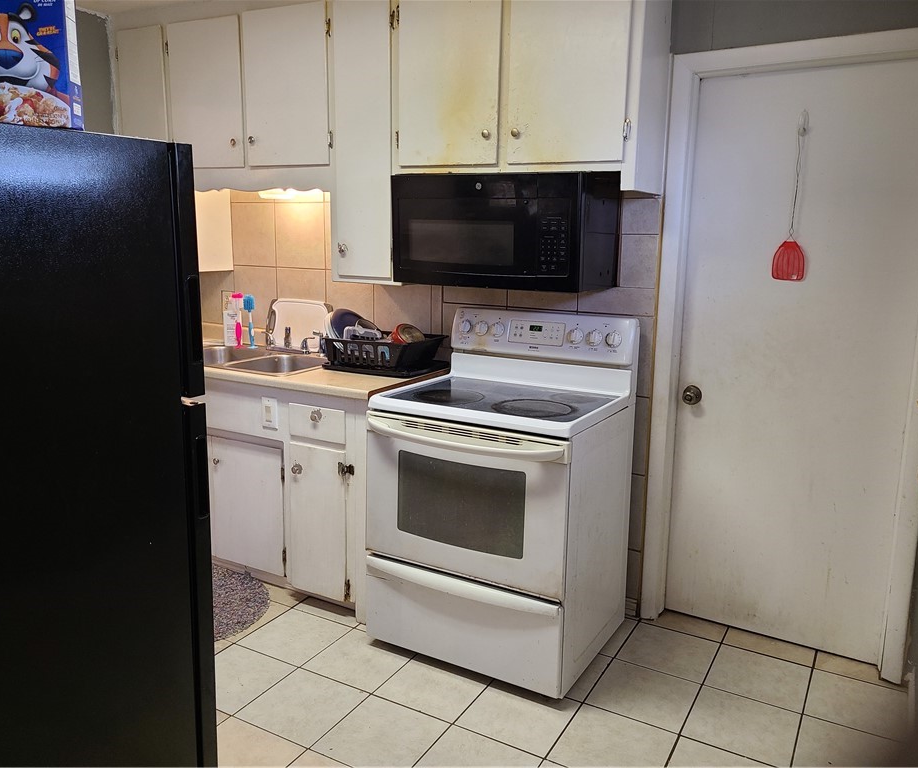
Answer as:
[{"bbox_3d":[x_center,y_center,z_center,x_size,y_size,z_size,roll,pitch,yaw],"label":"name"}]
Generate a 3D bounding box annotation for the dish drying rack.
[{"bbox_3d":[-0.302,-0.139,3.283,0.430,0.130,0.355,7,13,29],"label":"dish drying rack"}]

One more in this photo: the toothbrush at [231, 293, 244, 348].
[{"bbox_3d":[-1.071,-0.306,3.719,0.052,0.268,0.052,7,13,29],"label":"toothbrush"}]

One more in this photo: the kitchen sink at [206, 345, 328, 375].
[{"bbox_3d":[-0.929,-0.035,3.500,0.835,0.180,0.560,7,13,29],"label":"kitchen sink"}]

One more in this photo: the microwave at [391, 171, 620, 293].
[{"bbox_3d":[0.174,-0.573,2.885,0.751,0.397,0.390,7,13,29],"label":"microwave"}]

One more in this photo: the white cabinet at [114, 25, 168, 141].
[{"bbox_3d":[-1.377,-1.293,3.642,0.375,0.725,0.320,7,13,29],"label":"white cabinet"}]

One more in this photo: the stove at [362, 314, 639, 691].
[{"bbox_3d":[0.149,0.364,2.767,0.761,1.182,0.650,7,13,29],"label":"stove"}]

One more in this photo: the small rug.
[{"bbox_3d":[-1.138,0.878,3.103,0.800,0.015,0.640,7,13,29],"label":"small rug"}]

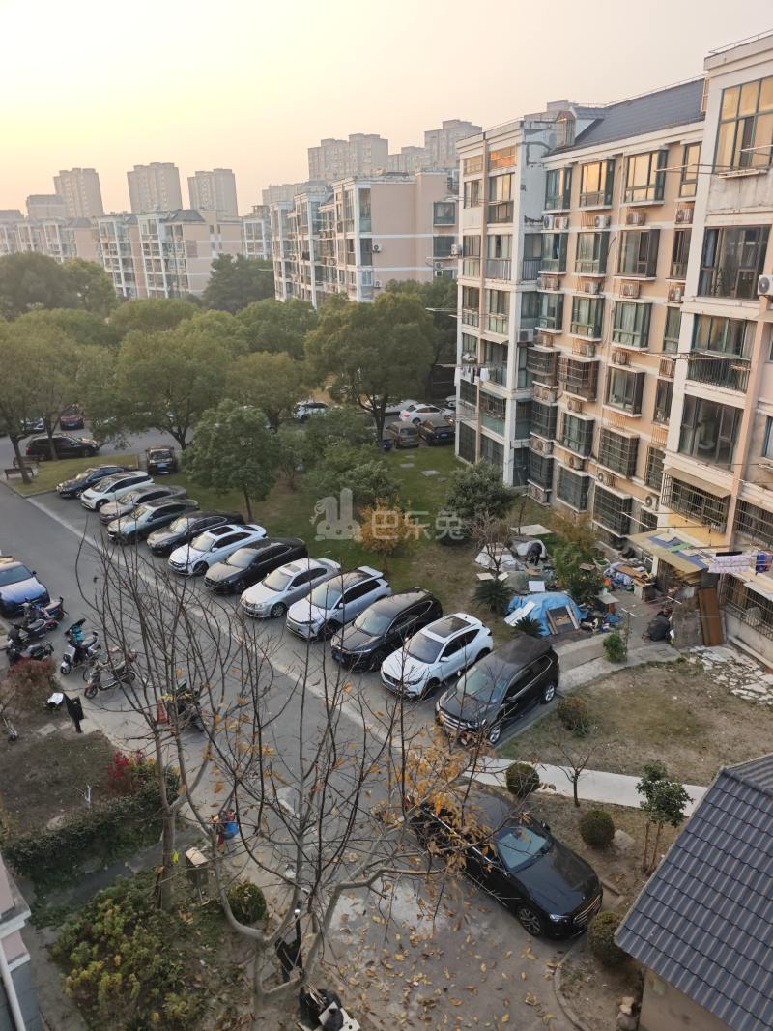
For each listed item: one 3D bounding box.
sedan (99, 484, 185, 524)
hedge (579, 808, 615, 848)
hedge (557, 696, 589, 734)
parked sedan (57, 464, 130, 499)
[{"bbox_3d":[-13.943,-0.818,40.989,4.680,1.470,1.810,-20,27,-40],"label":"sedan"},{"bbox_3d":[5.275,7.861,17.929,0.894,0.893,0.894,-1,21,0],"label":"hedge"},{"bbox_3d":[5.793,6.145,22.216,0.969,1.002,0.969,-1,21,0],"label":"hedge"},{"bbox_3d":[-17.960,-2.204,44.191,1.820,1.450,4.550,18,28,42],"label":"parked sedan"}]

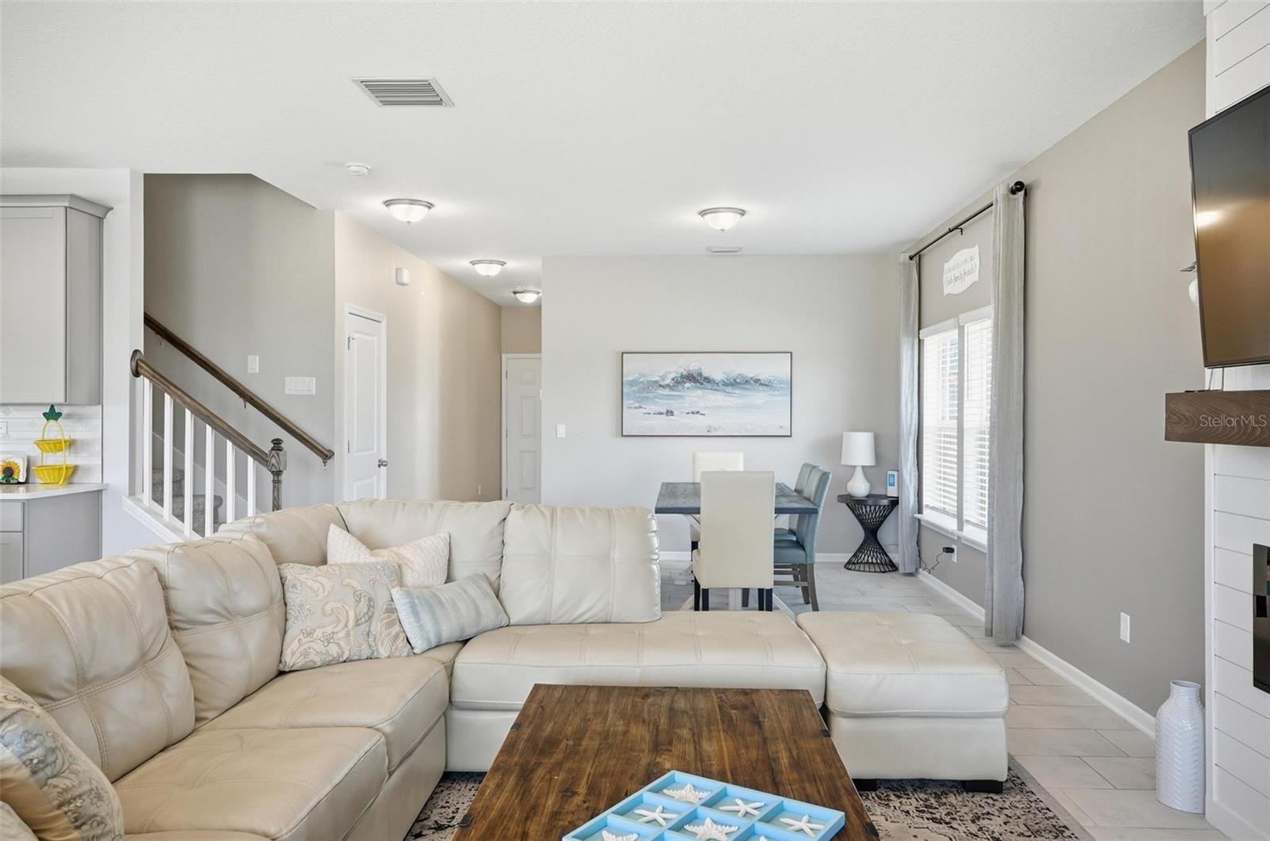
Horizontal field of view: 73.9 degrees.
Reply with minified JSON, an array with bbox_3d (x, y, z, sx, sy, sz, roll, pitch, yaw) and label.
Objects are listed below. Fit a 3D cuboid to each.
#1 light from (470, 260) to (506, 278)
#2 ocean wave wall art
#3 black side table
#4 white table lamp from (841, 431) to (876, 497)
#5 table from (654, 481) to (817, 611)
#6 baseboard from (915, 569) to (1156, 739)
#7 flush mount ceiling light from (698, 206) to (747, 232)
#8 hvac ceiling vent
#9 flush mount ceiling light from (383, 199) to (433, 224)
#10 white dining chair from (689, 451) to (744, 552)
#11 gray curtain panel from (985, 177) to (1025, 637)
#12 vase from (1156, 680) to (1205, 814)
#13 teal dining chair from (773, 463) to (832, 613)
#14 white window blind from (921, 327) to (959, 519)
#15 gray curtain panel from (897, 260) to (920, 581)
[{"bbox_3d":[-1.382,-1.410,7.953,0.335,0.142,0.335,0,1,3],"label":"light"},{"bbox_3d":[0.638,-0.230,7.516,1.510,0.755,0.045,0,1,3],"label":"ocean wave wall art"},{"bbox_3d":[2.023,0.961,7.230,0.565,0.616,0.565,0,1,3],"label":"black side table"},{"bbox_3d":[1.917,0.382,7.218,0.300,0.555,0.300,0,1,3],"label":"white table lamp"},{"bbox_3d":[0.668,0.905,6.066,1.000,0.760,1.800,0,1,3],"label":"table"},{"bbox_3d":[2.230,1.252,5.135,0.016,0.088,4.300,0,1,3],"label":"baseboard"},{"bbox_3d":[0.609,-1.381,5.862,0.335,0.155,0.335,0,1,3],"label":"flush mount ceiling light"},{"bbox_3d":[-1.005,-1.423,3.696,0.352,0.022,0.335,0,1,3],"label":"hvac ceiling vent"},{"bbox_3d":[-1.517,-1.382,5.707,0.335,0.146,0.335,0,1,3],"label":"flush mount ceiling light"},{"bbox_3d":[0.708,0.774,7.084,0.480,1.000,0.600,0,1,3],"label":"white dining chair"},{"bbox_3d":[2.130,-0.040,4.870,0.120,2.610,0.370,0,1,3],"label":"gray curtain panel"},{"bbox_3d":[1.906,1.118,2.926,0.172,0.408,0.172,0,1,3],"label":"vase"},{"bbox_3d":[0.994,0.807,5.677,0.580,0.960,0.480,0,1,3],"label":"teal dining chair"},{"bbox_3d":[2.286,-0.002,6.374,0.060,1.380,0.880,0,1,3],"label":"white window blind"},{"bbox_3d":[2.229,-0.059,6.851,0.140,2.600,0.360,0,1,3],"label":"gray curtain panel"}]

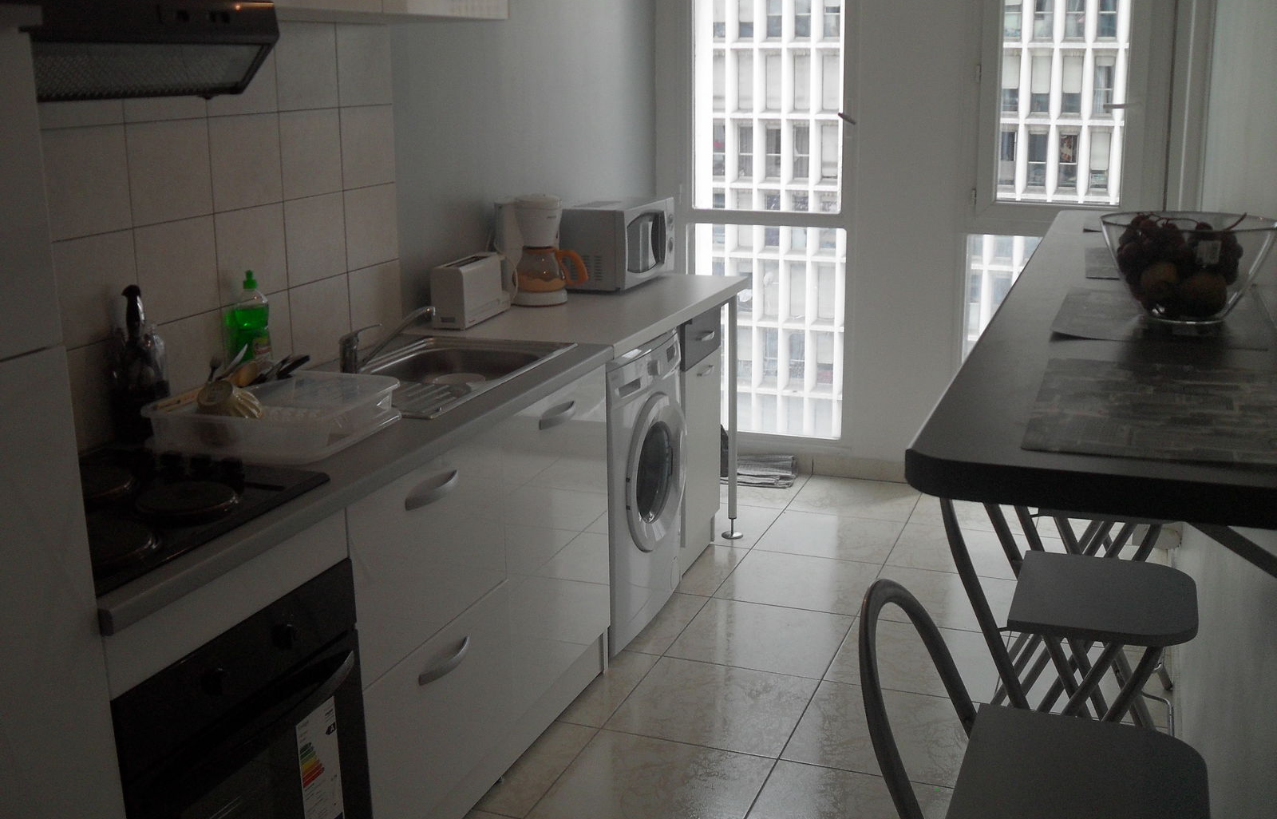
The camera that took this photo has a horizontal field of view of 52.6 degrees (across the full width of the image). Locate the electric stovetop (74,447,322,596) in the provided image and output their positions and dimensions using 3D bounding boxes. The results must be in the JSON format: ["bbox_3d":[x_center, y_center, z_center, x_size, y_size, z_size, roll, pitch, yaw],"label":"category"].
[{"bbox_3d":[-0.882,0.163,2.108,0.510,0.045,0.580,5,15,20],"label":"electric stovetop"}]

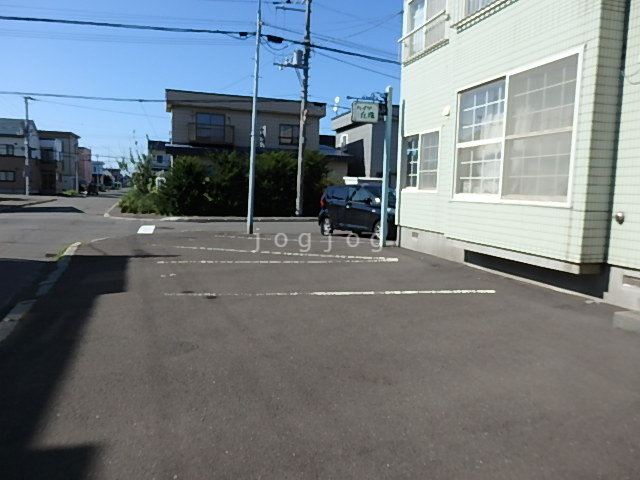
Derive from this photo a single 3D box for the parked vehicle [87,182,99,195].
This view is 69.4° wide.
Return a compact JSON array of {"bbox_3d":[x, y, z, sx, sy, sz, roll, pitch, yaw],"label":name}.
[{"bbox_3d":[-29.985,-6.770,61.000,1.600,1.600,3.700,0,6,-16],"label":"parked vehicle"}]

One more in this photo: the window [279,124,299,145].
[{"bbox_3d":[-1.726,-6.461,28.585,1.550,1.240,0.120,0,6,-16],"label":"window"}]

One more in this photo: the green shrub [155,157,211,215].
[{"bbox_3d":[-6.822,-2.649,23.100,2.800,2.900,2.300,0,6,-16],"label":"green shrub"}]

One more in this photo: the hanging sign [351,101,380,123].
[{"bbox_3d":[1.090,-3.069,11.193,0.640,0.480,0.140,0,6,-16],"label":"hanging sign"}]

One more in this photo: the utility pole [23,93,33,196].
[{"bbox_3d":[-29.744,-9.508,47.000,0.450,10.100,0.450,0,6,-16],"label":"utility pole"}]

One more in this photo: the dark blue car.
[{"bbox_3d":[1.557,-0.906,14.055,1.480,1.600,3.400,-3,7,-36],"label":"dark blue car"}]

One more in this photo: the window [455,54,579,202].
[{"bbox_3d":[2.894,-1.579,7.234,0.120,1.950,2.750,0,6,-16],"label":"window"}]

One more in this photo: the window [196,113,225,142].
[{"bbox_3d":[-6.415,-6.563,27.208,1.640,1.780,0.120,0,6,-16],"label":"window"}]

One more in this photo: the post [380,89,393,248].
[{"bbox_3d":[1.625,-1.744,11.183,0.120,3.830,0.120,0,6,-17],"label":"post"}]

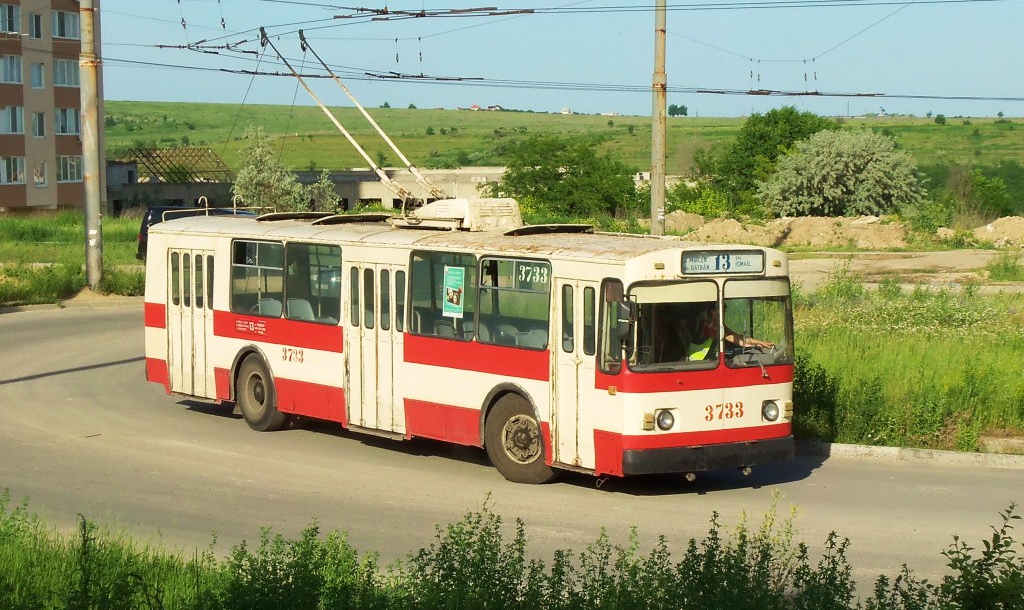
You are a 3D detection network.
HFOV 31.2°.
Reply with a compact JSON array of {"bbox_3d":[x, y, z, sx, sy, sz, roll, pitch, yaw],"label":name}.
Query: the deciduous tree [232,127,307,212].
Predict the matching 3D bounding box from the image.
[{"bbox_3d":[-10.580,-5.450,80.000,3.300,4.600,3.200,0,5,0],"label":"deciduous tree"}]

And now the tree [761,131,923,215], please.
[{"bbox_3d":[15.450,-5.960,86.000,7.600,4.600,7.200,0,5,0],"label":"tree"}]

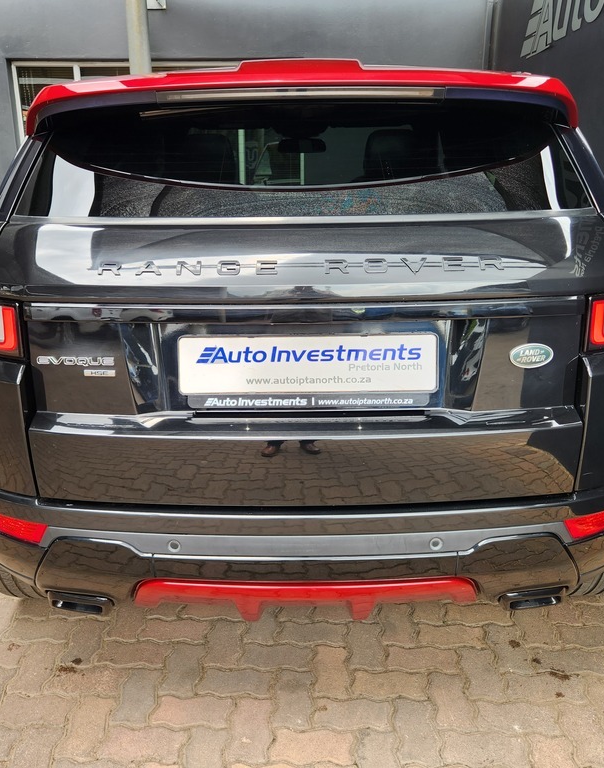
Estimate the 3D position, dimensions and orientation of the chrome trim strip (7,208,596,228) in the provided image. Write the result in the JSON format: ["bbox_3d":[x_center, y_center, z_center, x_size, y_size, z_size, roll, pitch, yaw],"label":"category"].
[{"bbox_3d":[0.006,-0.344,1.416,1.260,0.030,0.090,-1,17,0],"label":"chrome trim strip"}]

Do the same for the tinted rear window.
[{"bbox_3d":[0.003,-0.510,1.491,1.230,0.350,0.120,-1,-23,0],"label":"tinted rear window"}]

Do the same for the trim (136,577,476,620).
[{"bbox_3d":[0.013,0.454,1.478,0.750,0.125,0.110,-1,17,0],"label":"trim"}]

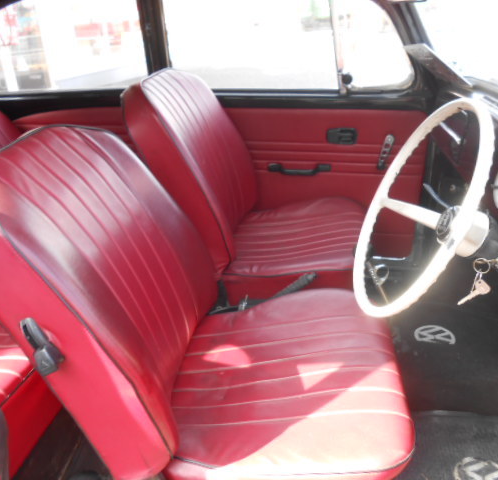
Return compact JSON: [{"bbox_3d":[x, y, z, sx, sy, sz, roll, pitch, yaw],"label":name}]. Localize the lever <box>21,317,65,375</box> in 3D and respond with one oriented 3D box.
[{"bbox_3d":[-0.291,0.147,0.682,0.029,0.092,0.032,-12,26,14],"label":"lever"}]

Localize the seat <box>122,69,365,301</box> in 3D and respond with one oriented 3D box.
[{"bbox_3d":[0.062,-0.183,1.490,0.690,0.675,0.510,3,28,6],"label":"seat"}]

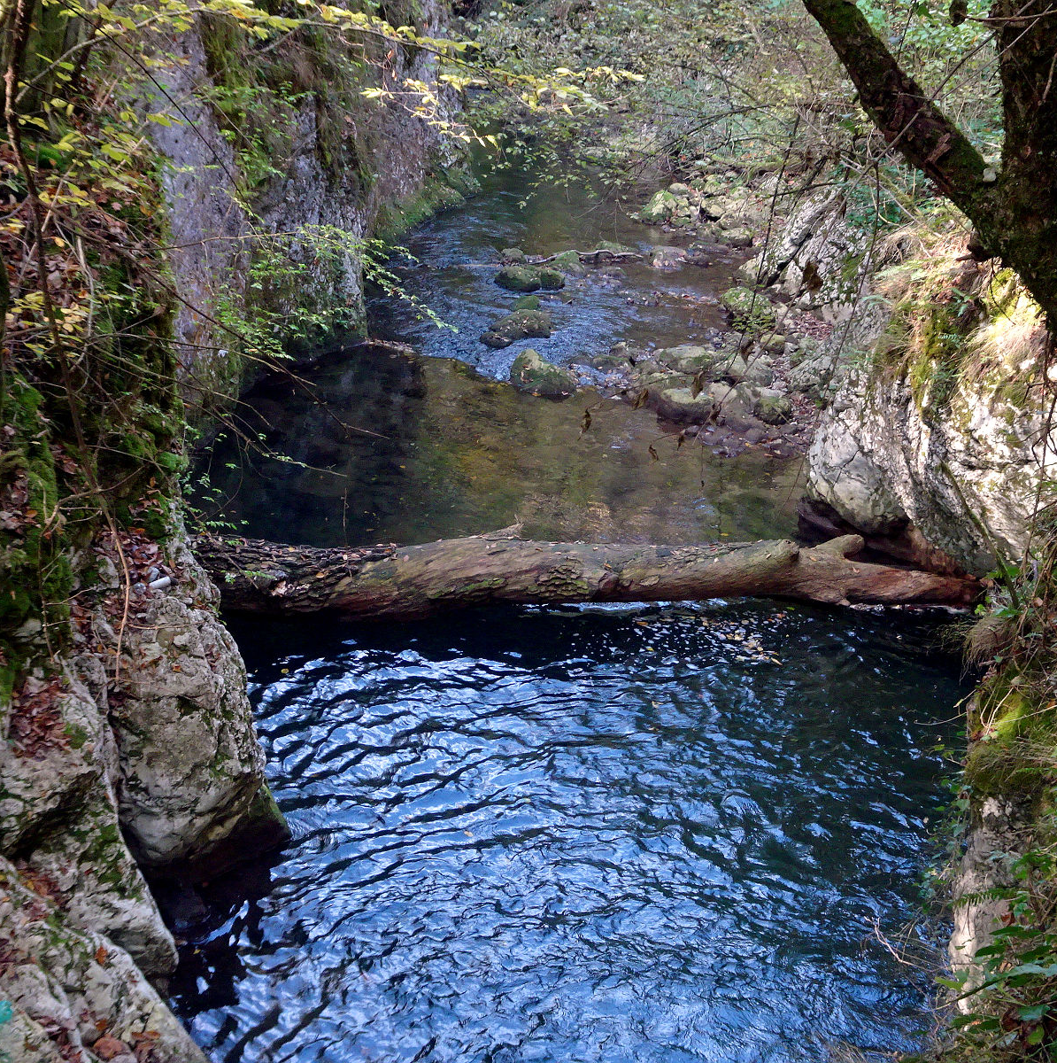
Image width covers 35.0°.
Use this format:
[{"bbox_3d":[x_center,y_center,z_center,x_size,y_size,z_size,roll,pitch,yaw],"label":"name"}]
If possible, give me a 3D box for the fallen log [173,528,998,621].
[{"bbox_3d":[0.326,0.263,9.600,4.650,0.460,0.500,0,23,0],"label":"fallen log"}]

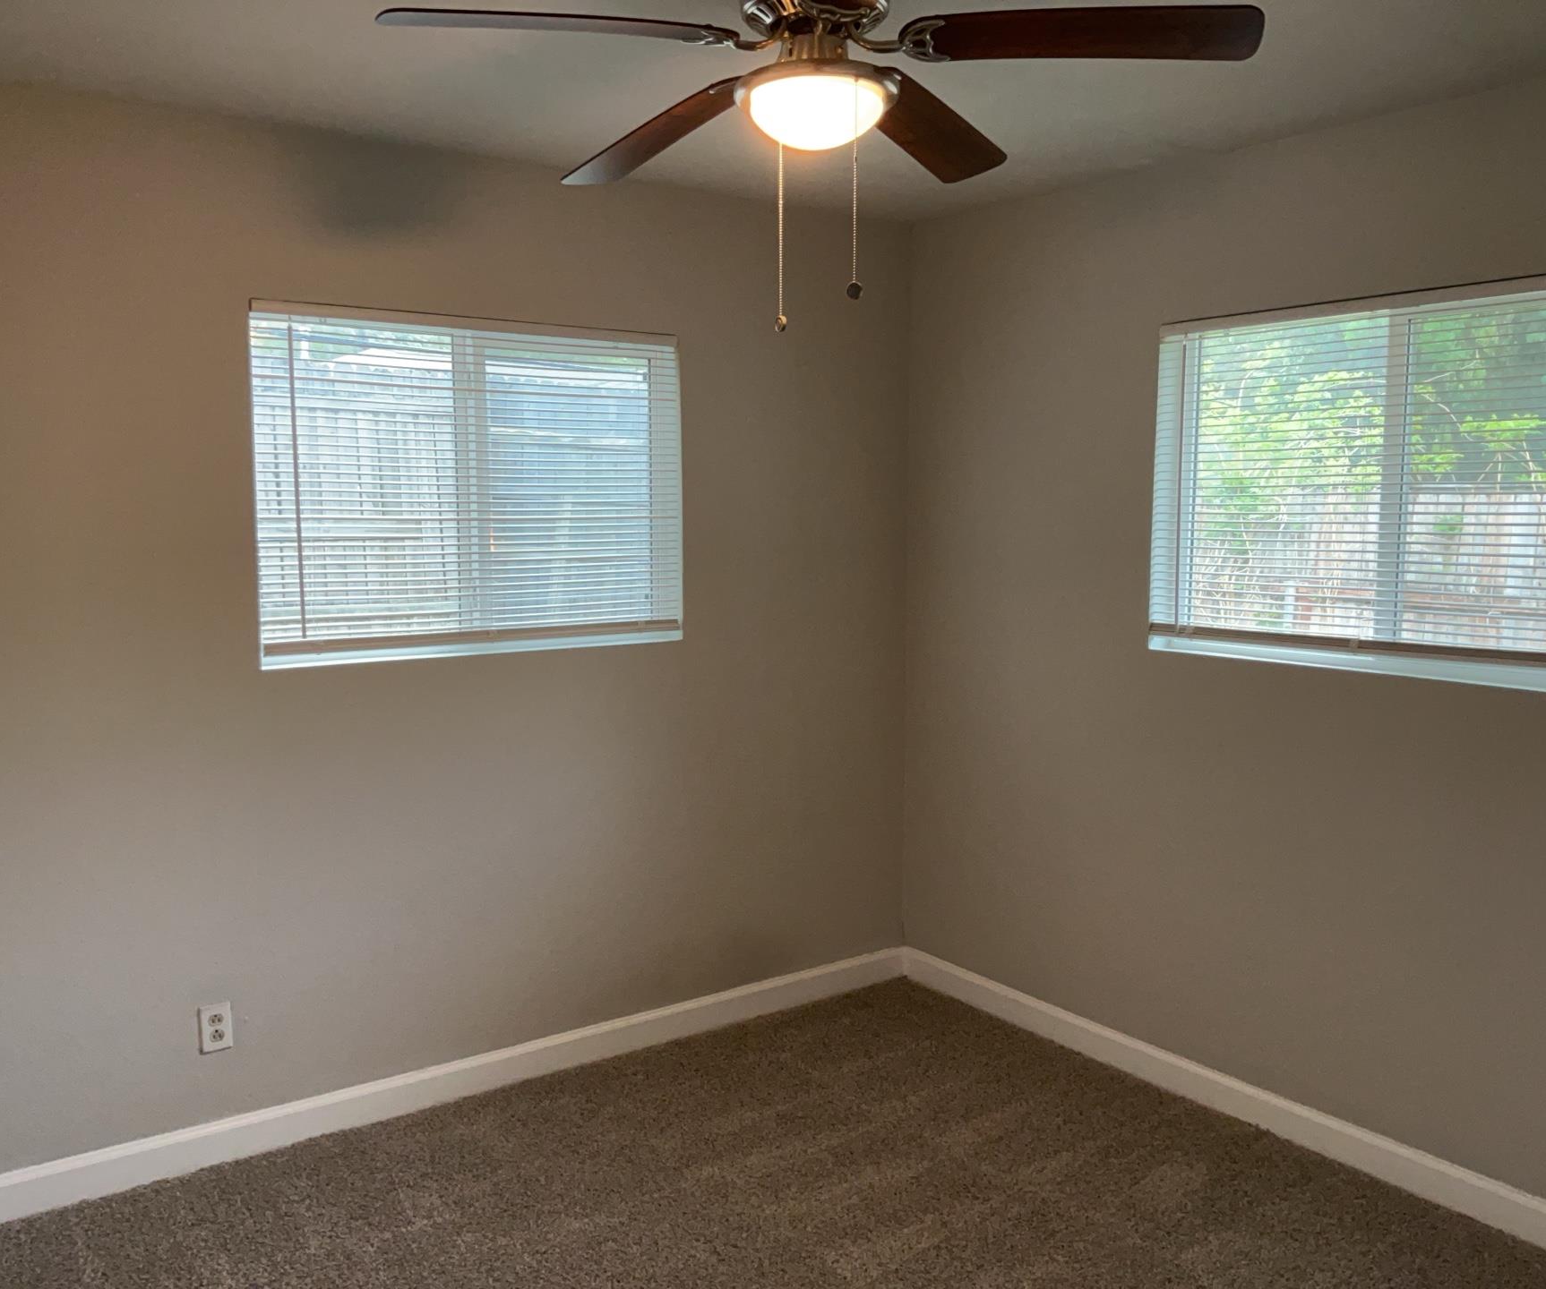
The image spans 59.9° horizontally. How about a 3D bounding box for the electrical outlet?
[{"bbox_3d":[-1.302,0.900,3.141,0.072,0.115,0.011,-4,7,-36],"label":"electrical outlet"}]

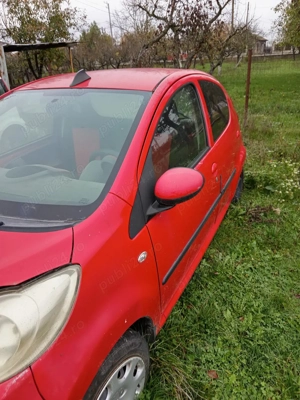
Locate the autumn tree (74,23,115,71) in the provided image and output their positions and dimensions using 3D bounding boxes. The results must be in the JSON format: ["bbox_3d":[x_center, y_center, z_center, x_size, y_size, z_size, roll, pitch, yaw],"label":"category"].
[{"bbox_3d":[-5.191,-13.835,26.135,3.900,5.340,3.600,-9,27,-7],"label":"autumn tree"}]

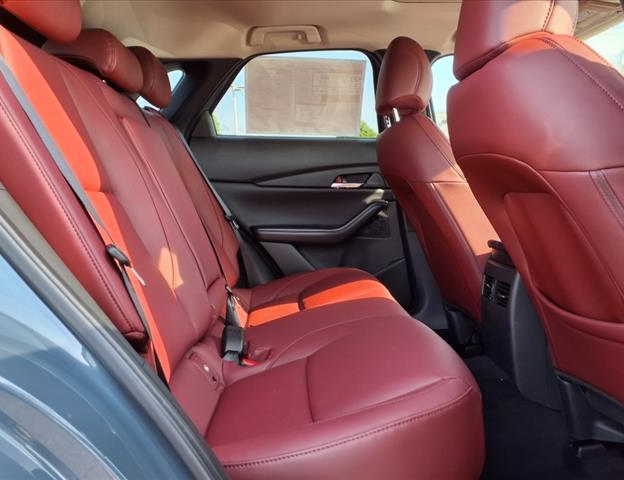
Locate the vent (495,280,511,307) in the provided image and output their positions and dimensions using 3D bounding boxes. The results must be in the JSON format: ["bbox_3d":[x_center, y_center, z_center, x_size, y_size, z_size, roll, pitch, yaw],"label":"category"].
[{"bbox_3d":[0.424,0.121,1.101,0.020,0.055,0.053,7,5,-10],"label":"vent"}]

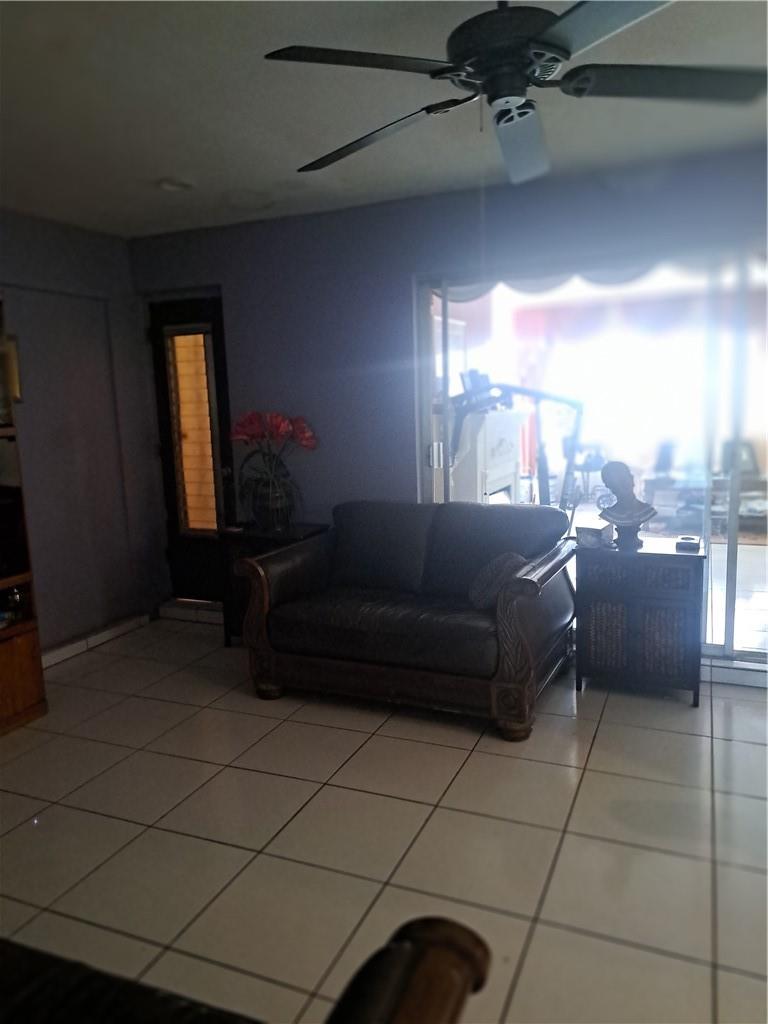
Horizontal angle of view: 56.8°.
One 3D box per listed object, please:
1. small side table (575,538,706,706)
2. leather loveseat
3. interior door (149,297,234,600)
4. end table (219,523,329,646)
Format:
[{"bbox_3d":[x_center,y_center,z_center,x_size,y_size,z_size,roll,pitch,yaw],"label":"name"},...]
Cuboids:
[{"bbox_3d":[1.258,0.512,3.495,0.583,0.712,0.401,1,8,24],"label":"small side table"},{"bbox_3d":[0.150,0.441,3.614,1.500,0.903,0.908,1,8,25],"label":"leather loveseat"},{"bbox_3d":[-1.281,-0.402,4.970,0.623,2.096,0.049,1,8,24],"label":"interior door"},{"bbox_3d":[-0.654,0.461,4.408,0.583,0.712,0.383,1,8,24],"label":"end table"}]

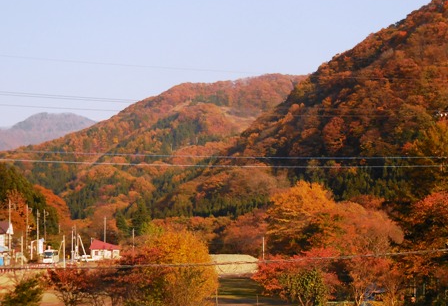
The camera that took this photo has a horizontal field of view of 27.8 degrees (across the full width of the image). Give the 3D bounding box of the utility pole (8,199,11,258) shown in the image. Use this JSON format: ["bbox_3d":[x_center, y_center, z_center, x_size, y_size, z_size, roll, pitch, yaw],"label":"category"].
[{"bbox_3d":[-41.359,14.643,175.000,0.370,11.400,0.370,-1,-4,0],"label":"utility pole"}]

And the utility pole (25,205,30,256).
[{"bbox_3d":[-40.821,16.083,188.000,0.450,10.700,0.400,-1,-4,0],"label":"utility pole"}]

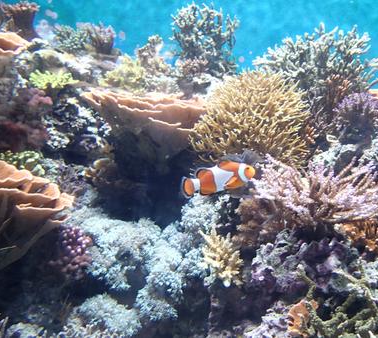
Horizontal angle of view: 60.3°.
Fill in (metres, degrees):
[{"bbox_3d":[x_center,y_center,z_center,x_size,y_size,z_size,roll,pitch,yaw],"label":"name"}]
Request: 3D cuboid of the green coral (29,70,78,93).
[{"bbox_3d":[-0.292,-0.188,0.700,0.104,0.033,0.090,0,14,0],"label":"green coral"}]

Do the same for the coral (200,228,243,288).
[{"bbox_3d":[0.046,0.127,0.460,0.058,0.077,0.060,0,14,0],"label":"coral"}]

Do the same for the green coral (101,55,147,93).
[{"bbox_3d":[-0.153,-0.223,0.760,0.104,0.076,0.090,0,14,0],"label":"green coral"}]

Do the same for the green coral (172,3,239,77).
[{"bbox_3d":[0.042,-0.327,0.820,0.161,0.170,0.130,0,14,0],"label":"green coral"}]

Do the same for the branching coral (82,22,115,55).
[{"bbox_3d":[-0.239,-0.345,0.860,0.082,0.073,0.080,0,14,0],"label":"branching coral"}]

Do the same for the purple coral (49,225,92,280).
[{"bbox_3d":[-0.182,0.128,0.500,0.066,0.077,0.065,0,14,0],"label":"purple coral"}]

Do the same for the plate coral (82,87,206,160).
[{"bbox_3d":[-0.090,-0.086,0.630,0.233,0.111,0.190,0,14,0],"label":"plate coral"}]

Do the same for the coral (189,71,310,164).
[{"bbox_3d":[0.112,-0.095,0.600,0.218,0.146,0.190,0,14,0],"label":"coral"}]

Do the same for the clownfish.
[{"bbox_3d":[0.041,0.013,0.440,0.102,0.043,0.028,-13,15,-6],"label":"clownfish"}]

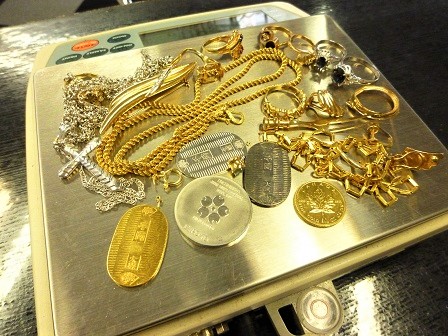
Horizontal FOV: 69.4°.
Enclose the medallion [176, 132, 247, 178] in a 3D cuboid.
[{"bbox_3d":[-0.005,-0.005,0.140,0.031,0.002,0.021,-18,62,-14],"label":"medallion"}]

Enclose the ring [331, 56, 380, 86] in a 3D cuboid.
[{"bbox_3d":[0.069,-0.050,0.167,0.026,0.008,0.021,-14,59,-23],"label":"ring"}]

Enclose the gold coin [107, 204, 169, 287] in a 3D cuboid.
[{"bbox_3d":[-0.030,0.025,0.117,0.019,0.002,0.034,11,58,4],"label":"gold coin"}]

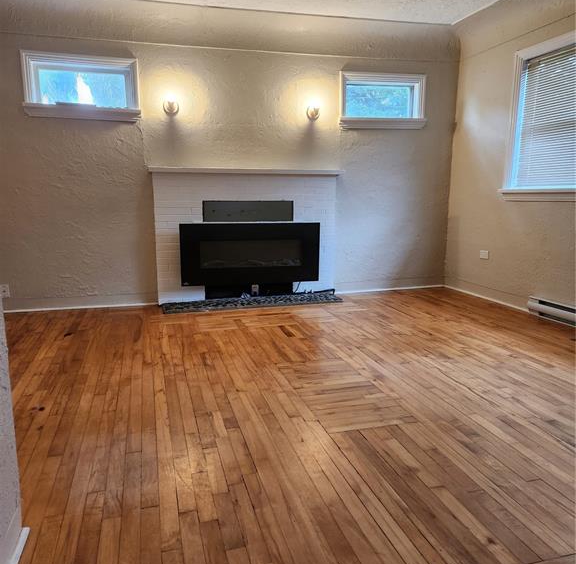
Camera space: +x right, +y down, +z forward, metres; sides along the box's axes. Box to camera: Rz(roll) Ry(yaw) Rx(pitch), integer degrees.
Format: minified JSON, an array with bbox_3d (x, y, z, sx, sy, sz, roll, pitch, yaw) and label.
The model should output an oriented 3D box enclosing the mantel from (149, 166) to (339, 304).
[{"bbox_3d":[-0.344,-0.407,4.621,1.706,1.191,0.156,-3,11,-15],"label":"mantel"}]

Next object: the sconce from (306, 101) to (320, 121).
[{"bbox_3d":[0.227,-1.529,4.551,0.120,0.170,0.105,-3,11,-15],"label":"sconce"}]

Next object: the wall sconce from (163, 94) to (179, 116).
[{"bbox_3d":[-0.975,-1.473,4.235,0.120,0.170,0.105,-3,11,-15],"label":"wall sconce"}]

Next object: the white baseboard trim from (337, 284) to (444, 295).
[{"bbox_3d":[1.055,0.076,5.194,1.253,0.031,0.022,-3,11,-15],"label":"white baseboard trim"}]

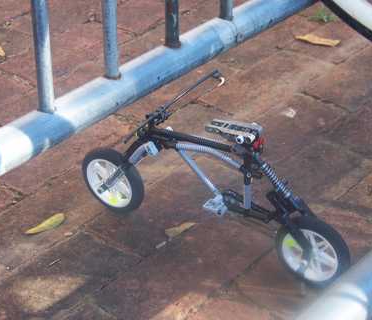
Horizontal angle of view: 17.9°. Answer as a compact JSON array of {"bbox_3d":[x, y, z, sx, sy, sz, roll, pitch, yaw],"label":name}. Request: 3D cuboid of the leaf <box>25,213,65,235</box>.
[{"bbox_3d":[-0.154,0.072,1.319,0.015,0.009,0.051,23,39,34],"label":"leaf"}]

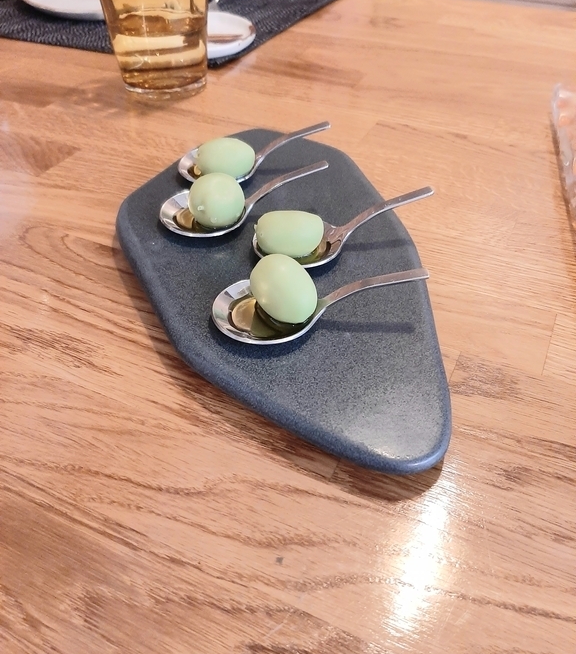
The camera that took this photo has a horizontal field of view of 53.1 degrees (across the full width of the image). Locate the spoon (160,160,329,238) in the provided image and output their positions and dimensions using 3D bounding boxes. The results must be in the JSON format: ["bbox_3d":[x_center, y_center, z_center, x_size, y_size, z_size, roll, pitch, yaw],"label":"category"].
[{"bbox_3d":[-0.022,-0.068,0.299,0.089,0.024,0.046,-10,44,-10],"label":"spoon"}]

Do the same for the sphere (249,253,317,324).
[{"bbox_3d":[-0.002,-0.015,0.239,0.030,0.027,0.024,33,52,30],"label":"sphere"}]

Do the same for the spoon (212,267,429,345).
[{"bbox_3d":[0.013,-0.013,0.240,0.089,0.024,0.046,-1,43,0],"label":"spoon"}]

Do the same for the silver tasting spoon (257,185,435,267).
[{"bbox_3d":[0.027,-0.050,0.280,0.089,0.024,0.046,-9,44,-9],"label":"silver tasting spoon"}]

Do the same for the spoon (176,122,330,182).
[{"bbox_3d":[-0.020,-0.101,0.335,0.089,0.024,0.046,-9,44,-9],"label":"spoon"}]

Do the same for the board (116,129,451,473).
[{"bbox_3d":[-0.009,-0.036,0.295,0.148,0.018,0.280,-12,44,-12],"label":"board"}]

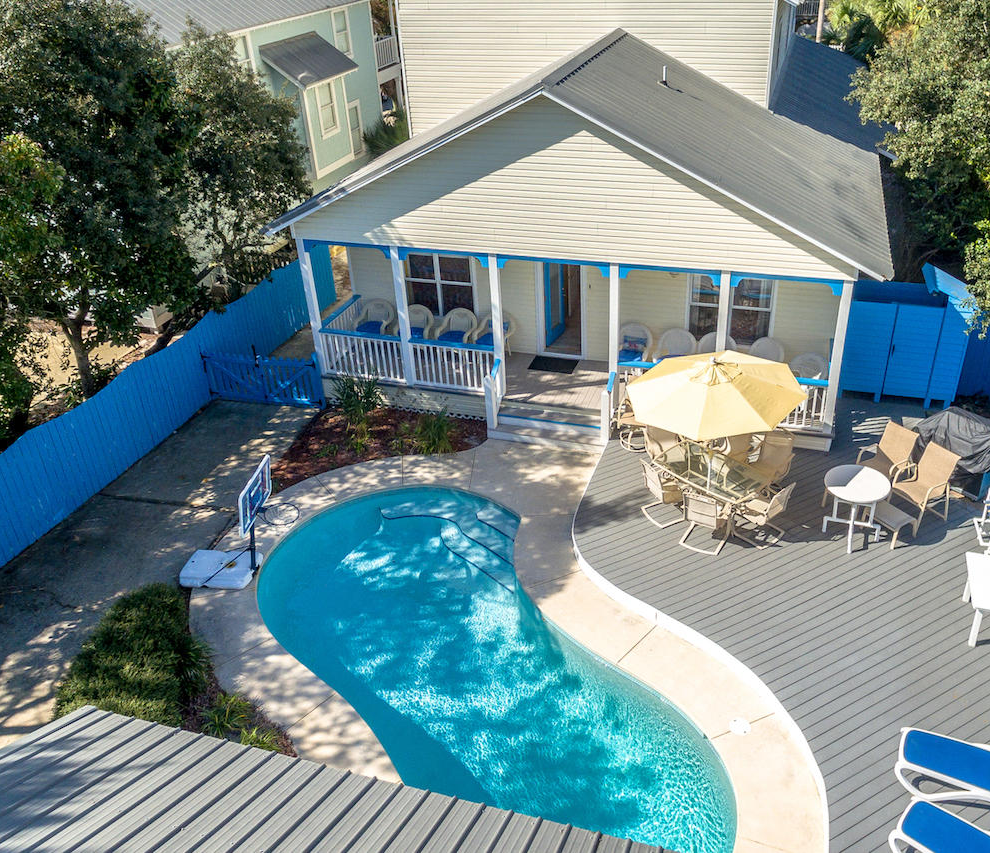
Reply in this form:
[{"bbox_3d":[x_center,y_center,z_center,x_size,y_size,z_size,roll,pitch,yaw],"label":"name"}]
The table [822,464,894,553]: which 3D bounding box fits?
[{"bbox_3d":[5.304,1.173,10.342,0.860,0.750,0.860,9,36,20],"label":"table"}]

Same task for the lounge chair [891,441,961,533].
[{"bbox_3d":[6.720,0.959,11.119,0.780,1.030,0.630,-16,34,-20],"label":"lounge chair"}]

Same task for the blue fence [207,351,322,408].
[{"bbox_3d":[-4.792,-0.967,14.695,2.520,1.150,0.100,5,32,13],"label":"blue fence"}]

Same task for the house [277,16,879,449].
[{"bbox_3d":[1.834,-4.125,14.523,10.600,5.750,6.600,9,36,20],"label":"house"}]

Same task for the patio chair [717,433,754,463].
[{"bbox_3d":[3.932,0.461,11.423,0.720,0.950,0.620,-25,38,-26],"label":"patio chair"}]

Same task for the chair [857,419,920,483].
[{"bbox_3d":[5.944,0.558,10.944,0.800,1.000,0.650,-21,37,-22],"label":"chair"}]

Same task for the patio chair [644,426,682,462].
[{"bbox_3d":[2.918,0.410,11.645,0.620,0.950,0.720,-7,34,-2],"label":"patio chair"}]

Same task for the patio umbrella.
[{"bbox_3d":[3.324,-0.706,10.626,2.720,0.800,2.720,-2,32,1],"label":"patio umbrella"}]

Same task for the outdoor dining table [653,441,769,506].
[{"bbox_3d":[3.459,1.011,11.431,0.970,0.740,1.600,-27,39,-34],"label":"outdoor dining table"}]

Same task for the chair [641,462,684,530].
[{"bbox_3d":[2.702,0.886,10.965,0.700,0.950,0.600,-18,36,-18],"label":"chair"}]

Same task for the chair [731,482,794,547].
[{"bbox_3d":[4.073,1.221,10.931,0.640,0.970,0.730,-24,37,-30],"label":"chair"}]

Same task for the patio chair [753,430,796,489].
[{"bbox_3d":[4.492,0.654,11.706,0.630,0.980,0.740,24,41,37],"label":"patio chair"}]

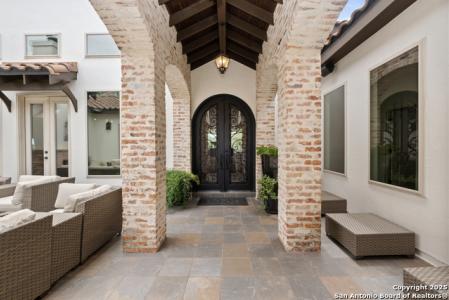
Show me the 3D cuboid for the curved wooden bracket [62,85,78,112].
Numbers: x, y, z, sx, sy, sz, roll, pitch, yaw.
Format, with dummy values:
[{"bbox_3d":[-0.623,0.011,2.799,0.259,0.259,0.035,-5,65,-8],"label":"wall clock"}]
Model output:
[{"bbox_3d":[-3.720,-1.220,4.490,0.070,0.560,0.430,0,1,0],"label":"curved wooden bracket"}]

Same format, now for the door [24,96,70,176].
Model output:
[{"bbox_3d":[-4.540,-0.180,4.860,1.240,2.420,0.120,0,1,0],"label":"door"}]

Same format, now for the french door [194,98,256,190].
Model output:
[{"bbox_3d":[-0.010,-0.180,4.840,1.630,2.480,0.120,0,1,0],"label":"french door"}]

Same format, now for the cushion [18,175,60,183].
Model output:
[{"bbox_3d":[-3.180,0.620,3.190,0.630,0.380,0.190,0,1,0],"label":"cushion"}]

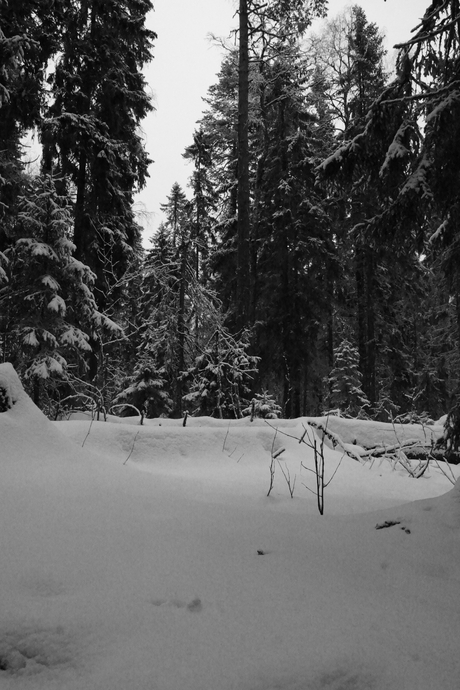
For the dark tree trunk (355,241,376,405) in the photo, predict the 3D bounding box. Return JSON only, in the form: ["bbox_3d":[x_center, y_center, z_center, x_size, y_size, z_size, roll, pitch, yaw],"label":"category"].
[{"bbox_3d":[4.451,-0.723,17.000,0.500,5.500,0.480,0,-7,0],"label":"dark tree trunk"}]

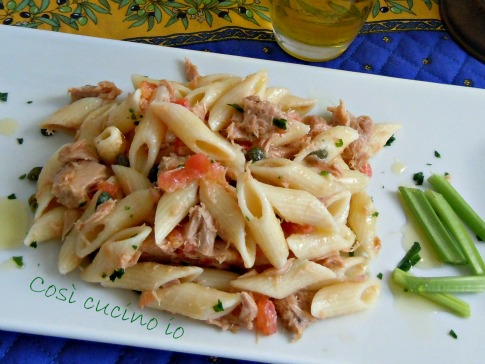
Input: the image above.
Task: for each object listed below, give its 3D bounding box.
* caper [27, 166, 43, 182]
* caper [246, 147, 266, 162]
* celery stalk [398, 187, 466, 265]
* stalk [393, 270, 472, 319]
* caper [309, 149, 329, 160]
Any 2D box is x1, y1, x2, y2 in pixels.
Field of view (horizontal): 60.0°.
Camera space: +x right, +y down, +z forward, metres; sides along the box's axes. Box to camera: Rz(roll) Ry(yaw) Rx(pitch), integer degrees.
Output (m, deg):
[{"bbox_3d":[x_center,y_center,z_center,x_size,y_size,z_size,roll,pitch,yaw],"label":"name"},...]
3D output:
[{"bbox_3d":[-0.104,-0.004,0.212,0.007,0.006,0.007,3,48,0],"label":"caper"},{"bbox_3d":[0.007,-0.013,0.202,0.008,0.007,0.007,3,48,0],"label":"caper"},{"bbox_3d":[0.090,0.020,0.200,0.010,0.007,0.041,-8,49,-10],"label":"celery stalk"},{"bbox_3d":[0.079,0.047,0.176,0.030,0.005,0.006,27,52,20],"label":"stalk"},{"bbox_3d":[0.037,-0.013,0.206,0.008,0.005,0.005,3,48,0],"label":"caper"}]

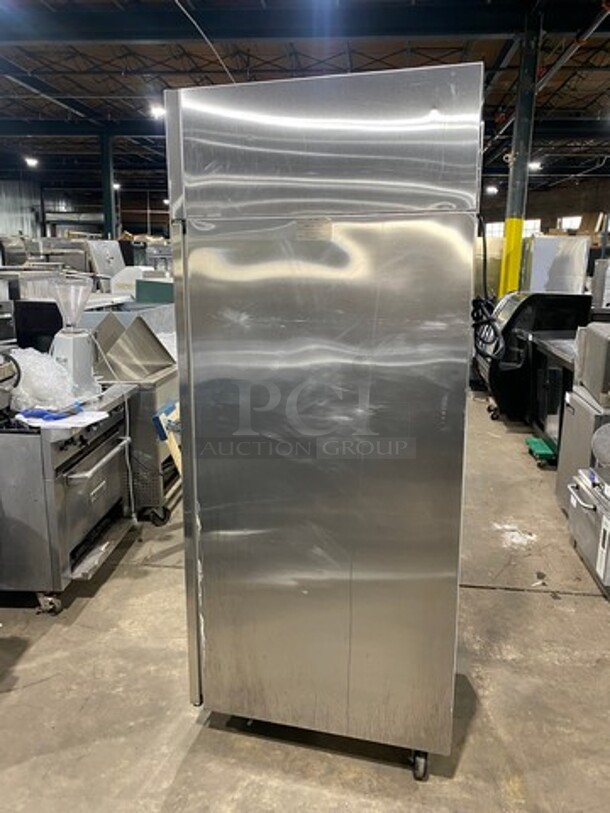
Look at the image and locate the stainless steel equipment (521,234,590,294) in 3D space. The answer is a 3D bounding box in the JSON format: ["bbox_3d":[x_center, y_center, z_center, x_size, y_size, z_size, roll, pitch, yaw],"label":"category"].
[{"bbox_3d":[3.565,-1.368,9.008,0.800,2.100,0.760,1,12,0],"label":"stainless steel equipment"}]

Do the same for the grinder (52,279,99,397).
[{"bbox_3d":[-1.236,-0.367,3.260,0.200,0.630,0.240,6,13,24],"label":"grinder"}]

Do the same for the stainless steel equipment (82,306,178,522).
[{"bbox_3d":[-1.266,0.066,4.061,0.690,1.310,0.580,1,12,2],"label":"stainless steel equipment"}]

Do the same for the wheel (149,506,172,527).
[{"bbox_3d":[-0.917,0.699,3.942,0.130,0.132,0.060,2,12,6],"label":"wheel"}]

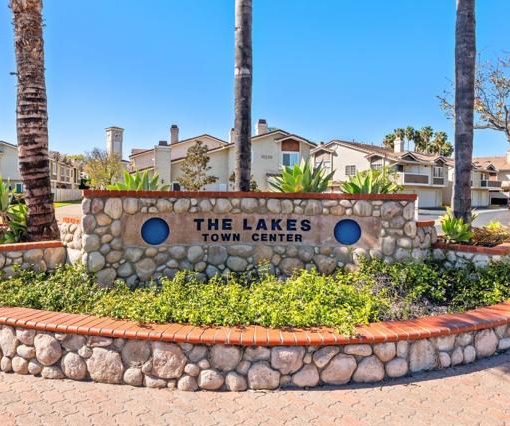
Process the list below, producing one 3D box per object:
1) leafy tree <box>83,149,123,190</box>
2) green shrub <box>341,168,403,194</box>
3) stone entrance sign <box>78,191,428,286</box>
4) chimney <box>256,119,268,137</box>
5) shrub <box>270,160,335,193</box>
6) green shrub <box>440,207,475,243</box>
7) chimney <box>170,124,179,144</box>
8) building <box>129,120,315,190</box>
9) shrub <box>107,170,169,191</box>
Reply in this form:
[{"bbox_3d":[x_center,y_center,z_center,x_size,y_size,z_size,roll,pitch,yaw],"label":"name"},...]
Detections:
[{"bbox_3d":[-15.405,-3.637,37.872,4.000,5.900,4.000,0,3,0],"label":"leafy tree"},{"bbox_3d":[1.718,-0.258,5.443,0.880,0.860,0.850,0,3,0],"label":"green shrub"},{"bbox_3d":[-0.022,0.315,4.641,4.100,1.140,0.420,0,3,0],"label":"stone entrance sign"},{"bbox_3d":[0.608,-7.223,31.681,0.800,1.700,0.800,-1,3,-20],"label":"chimney"},{"bbox_3d":[0.690,-0.302,5.391,0.950,0.920,0.900,0,3,0],"label":"shrub"},{"bbox_3d":[2.669,0.143,4.962,0.460,0.480,0.450,0,3,0],"label":"green shrub"},{"bbox_3d":[-7.715,-7.479,35.676,0.700,1.900,0.700,-1,3,-20],"label":"chimney"},{"bbox_3d":[-3.944,-4.143,34.547,15.000,7.600,13.000,-1,3,-20],"label":"building"},{"bbox_3d":[-1.700,-0.222,5.446,0.900,0.800,0.850,0,3,0],"label":"shrub"}]

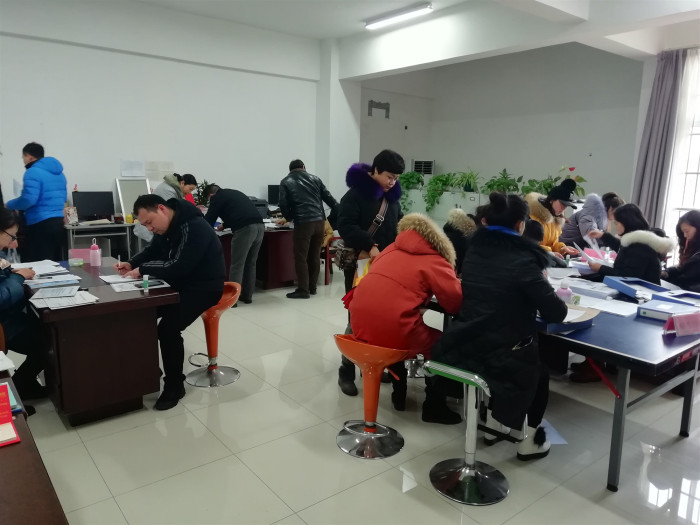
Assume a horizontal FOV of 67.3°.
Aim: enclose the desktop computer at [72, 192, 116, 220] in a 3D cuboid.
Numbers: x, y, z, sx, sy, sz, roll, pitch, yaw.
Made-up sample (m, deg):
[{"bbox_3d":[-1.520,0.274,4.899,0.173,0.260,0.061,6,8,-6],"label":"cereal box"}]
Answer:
[{"bbox_3d":[-3.111,-0.668,6.312,0.470,0.400,0.180,-7,14,-38],"label":"desktop computer"}]

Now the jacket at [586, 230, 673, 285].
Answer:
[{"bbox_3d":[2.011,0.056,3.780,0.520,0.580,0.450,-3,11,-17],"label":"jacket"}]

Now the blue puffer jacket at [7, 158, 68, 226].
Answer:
[{"bbox_3d":[-3.209,-0.739,5.400,0.480,0.680,0.520,9,14,38],"label":"blue puffer jacket"}]

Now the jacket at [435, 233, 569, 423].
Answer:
[{"bbox_3d":[0.742,0.345,2.722,0.620,1.000,0.550,-9,15,-43],"label":"jacket"}]

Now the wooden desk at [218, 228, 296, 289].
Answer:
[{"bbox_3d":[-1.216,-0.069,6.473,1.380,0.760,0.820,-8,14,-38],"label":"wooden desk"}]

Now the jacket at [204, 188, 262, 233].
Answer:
[{"bbox_3d":[-1.262,-0.557,5.737,0.650,0.520,0.520,10,14,41],"label":"jacket"}]

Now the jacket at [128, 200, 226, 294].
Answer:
[{"bbox_3d":[-1.160,-0.109,3.601,0.580,0.640,0.550,-6,12,-31],"label":"jacket"}]

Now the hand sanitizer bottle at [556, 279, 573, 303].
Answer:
[{"bbox_3d":[1.220,0.157,2.997,0.075,0.150,0.085,-8,14,-38],"label":"hand sanitizer bottle"}]

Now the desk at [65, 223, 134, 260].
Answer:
[{"bbox_3d":[-3.179,-0.127,6.663,0.840,0.750,0.520,-8,14,-38],"label":"desk"}]

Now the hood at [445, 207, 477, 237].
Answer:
[{"bbox_3d":[0.809,-0.293,3.850,0.240,0.240,0.290,4,11,15],"label":"hood"}]

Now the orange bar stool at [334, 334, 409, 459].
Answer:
[{"bbox_3d":[0.124,0.682,2.883,0.400,0.650,0.400,-8,14,-38],"label":"orange bar stool"}]

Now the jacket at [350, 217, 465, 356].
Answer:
[{"bbox_3d":[0.338,0.113,3.051,0.670,0.800,0.540,-8,14,-39],"label":"jacket"}]

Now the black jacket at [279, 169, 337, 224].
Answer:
[{"bbox_3d":[-0.482,-0.754,6.045,0.620,0.640,0.420,-4,12,-25],"label":"black jacket"}]

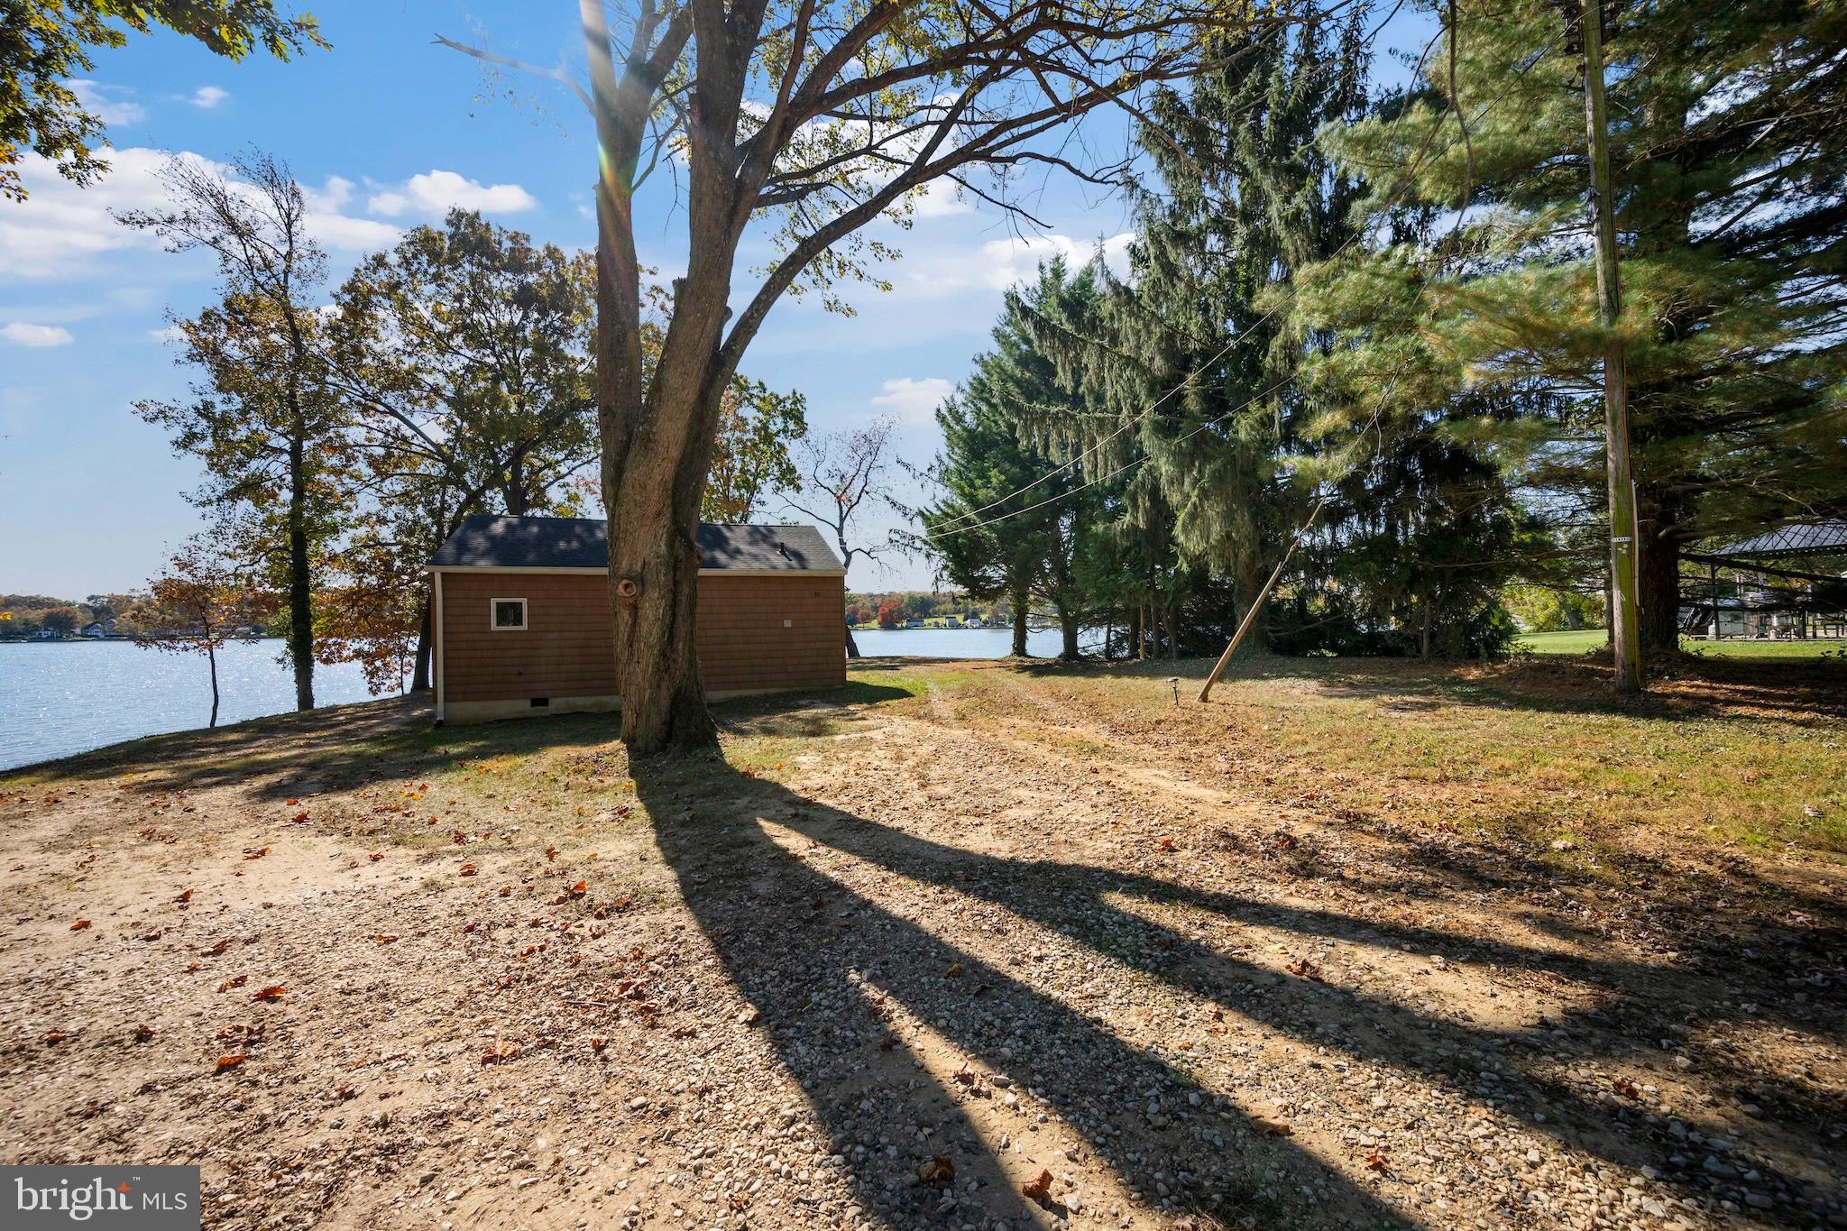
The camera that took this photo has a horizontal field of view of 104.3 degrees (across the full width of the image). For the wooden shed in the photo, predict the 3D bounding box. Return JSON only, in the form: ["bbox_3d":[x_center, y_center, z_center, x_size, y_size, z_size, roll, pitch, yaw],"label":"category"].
[{"bbox_3d":[-7.108,-0.149,19.261,8.700,4.700,7.300,-1,0,-20],"label":"wooden shed"}]

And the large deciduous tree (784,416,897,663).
[{"bbox_3d":[-3.746,-3.516,33.000,5.300,11.100,5.000,-1,0,0],"label":"large deciduous tree"}]

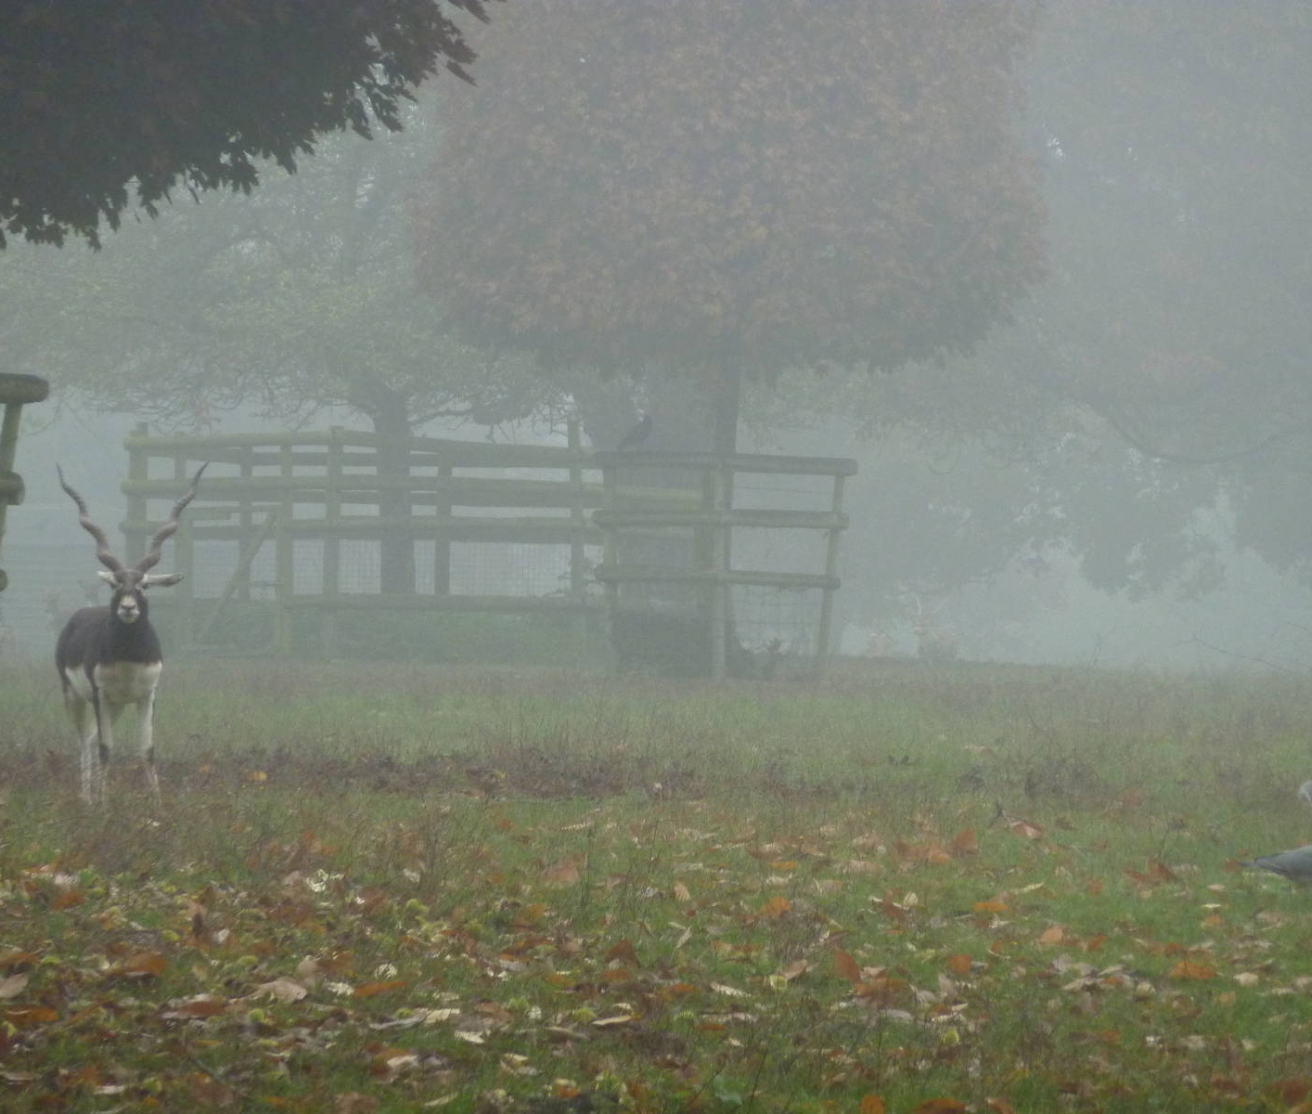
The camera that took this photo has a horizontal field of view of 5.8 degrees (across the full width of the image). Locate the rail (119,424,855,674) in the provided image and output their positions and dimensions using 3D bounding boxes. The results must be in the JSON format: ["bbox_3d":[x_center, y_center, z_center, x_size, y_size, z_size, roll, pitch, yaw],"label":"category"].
[{"bbox_3d":[-1.226,-0.059,93.500,5.350,1.800,2.500,0,1,0],"label":"rail"}]

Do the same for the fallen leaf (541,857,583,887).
[{"bbox_3d":[-0.332,1.106,45.200,0.149,0.100,0.090,0,1,0],"label":"fallen leaf"}]

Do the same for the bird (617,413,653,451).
[{"bbox_3d":[-0.144,-0.878,91.000,0.270,0.260,0.150,0,1,-6],"label":"bird"}]

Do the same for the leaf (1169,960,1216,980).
[{"bbox_3d":[1.594,1.226,38.200,0.140,0.057,0.090,0,1,0],"label":"leaf"}]

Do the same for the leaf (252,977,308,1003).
[{"bbox_3d":[-1.076,1.241,36.900,0.160,0.075,0.100,0,1,0],"label":"leaf"}]

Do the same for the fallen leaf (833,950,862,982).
[{"bbox_3d":[0.567,1.209,38.100,0.088,0.100,0.070,0,1,0],"label":"fallen leaf"}]

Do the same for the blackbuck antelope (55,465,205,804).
[{"bbox_3d":[-2.187,0.321,52.000,0.570,1.380,1.000,0,1,-17],"label":"blackbuck antelope"}]

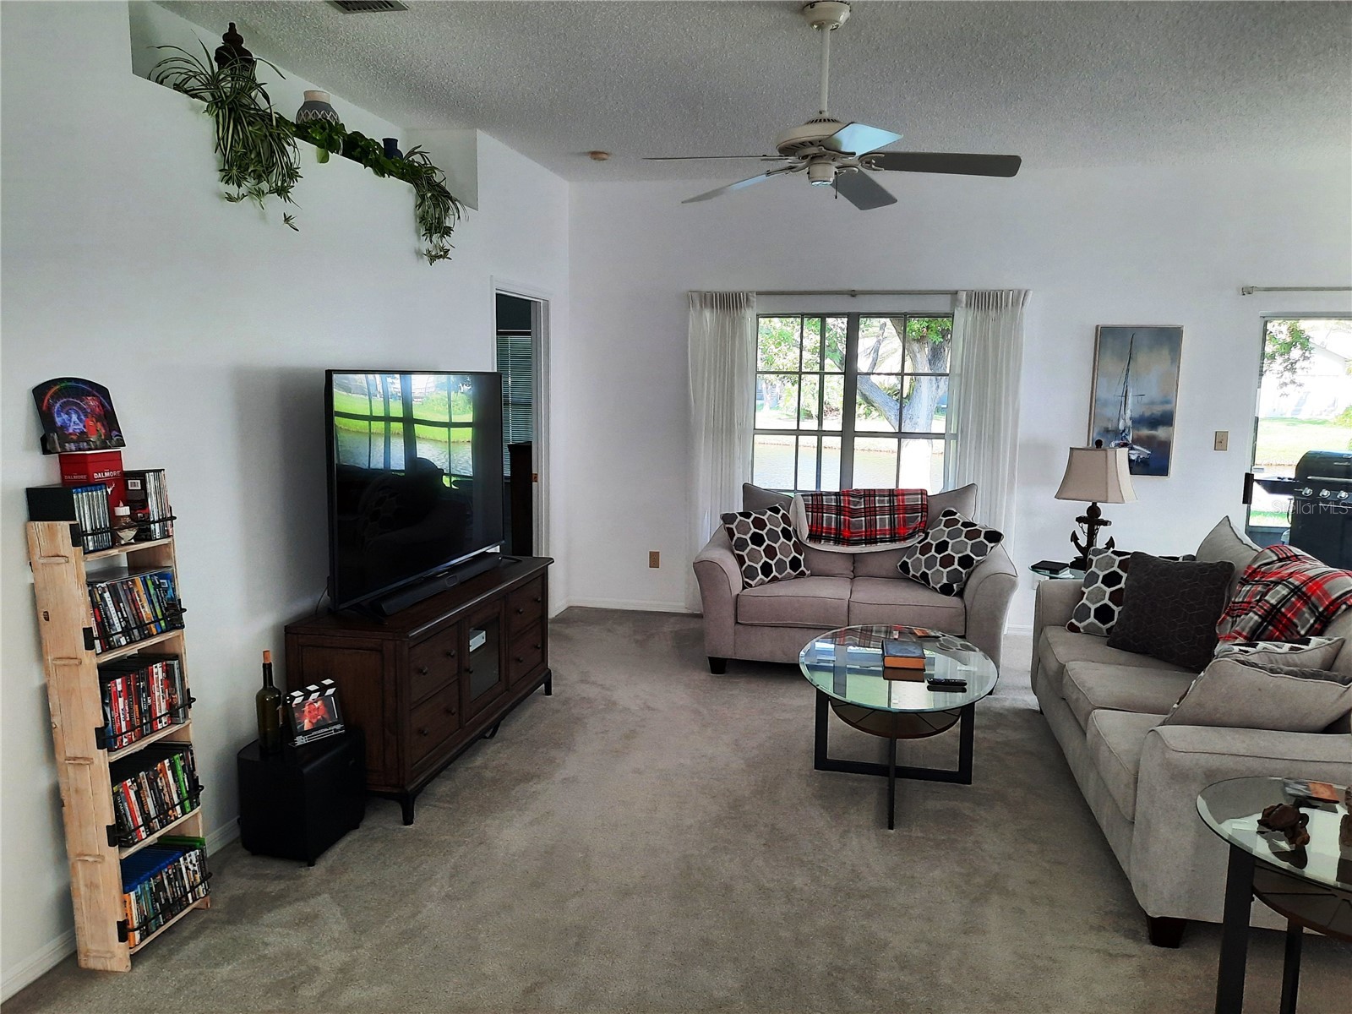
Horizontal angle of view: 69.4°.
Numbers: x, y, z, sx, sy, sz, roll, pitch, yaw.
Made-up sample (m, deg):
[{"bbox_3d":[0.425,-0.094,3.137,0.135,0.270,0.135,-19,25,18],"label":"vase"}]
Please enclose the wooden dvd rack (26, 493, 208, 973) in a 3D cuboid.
[{"bbox_3d":[-1.521,0.616,2.707,0.155,1.220,0.330,-1,7,13],"label":"wooden dvd rack"}]

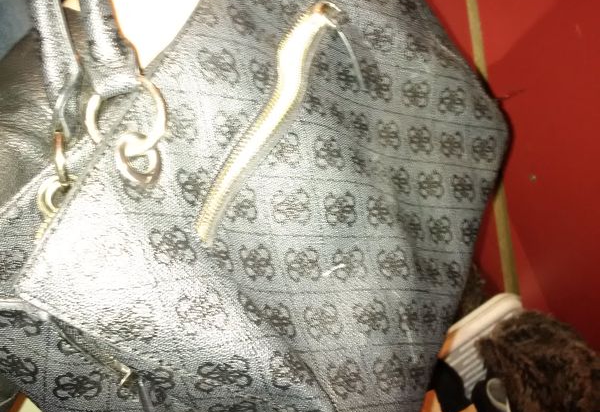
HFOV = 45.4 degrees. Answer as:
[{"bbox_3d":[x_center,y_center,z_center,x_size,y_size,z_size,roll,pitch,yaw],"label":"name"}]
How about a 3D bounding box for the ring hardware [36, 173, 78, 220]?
[{"bbox_3d":[-0.132,-0.005,0.395,0.024,0.024,0.008,-39,23,-21],"label":"ring hardware"}]

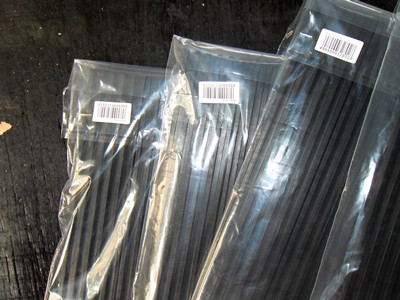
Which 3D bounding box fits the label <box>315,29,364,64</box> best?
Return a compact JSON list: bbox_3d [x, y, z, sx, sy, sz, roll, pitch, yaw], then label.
[{"bbox_3d":[0.128,-0.095,0.371,0.040,0.001,0.021,23,84,7],"label":"label"}]

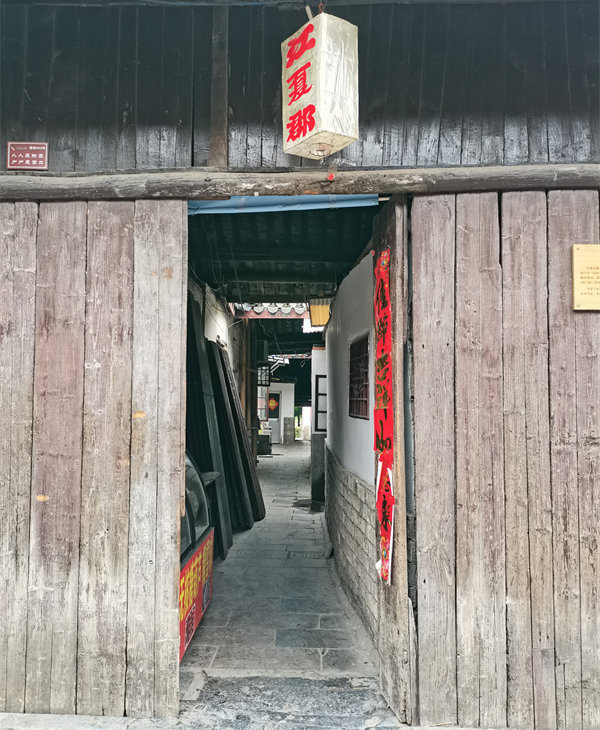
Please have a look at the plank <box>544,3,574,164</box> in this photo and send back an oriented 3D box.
[{"bbox_3d":[1.226,-1.336,2.863,0.117,0.772,0.030,-1,-3,3],"label":"plank"}]

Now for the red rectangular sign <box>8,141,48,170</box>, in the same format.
[{"bbox_3d":[-1.346,-1.033,2.966,0.205,0.138,0.015,0,-3,3],"label":"red rectangular sign"}]

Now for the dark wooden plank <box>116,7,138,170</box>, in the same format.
[{"bbox_3d":[-0.843,-1.355,2.951,0.090,0.815,0.030,0,-3,3],"label":"dark wooden plank"}]

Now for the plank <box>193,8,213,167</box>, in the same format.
[{"bbox_3d":[-0.476,-1.361,2.957,0.100,0.803,0.030,0,-3,3],"label":"plank"}]

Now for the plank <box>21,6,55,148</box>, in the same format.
[{"bbox_3d":[-1.290,-1.363,2.973,0.134,0.837,0.030,1,-3,3],"label":"plank"}]

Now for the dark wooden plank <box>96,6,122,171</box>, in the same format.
[{"bbox_3d":[-0.926,-1.355,2.955,0.078,0.831,0.030,1,-3,3],"label":"dark wooden plank"}]

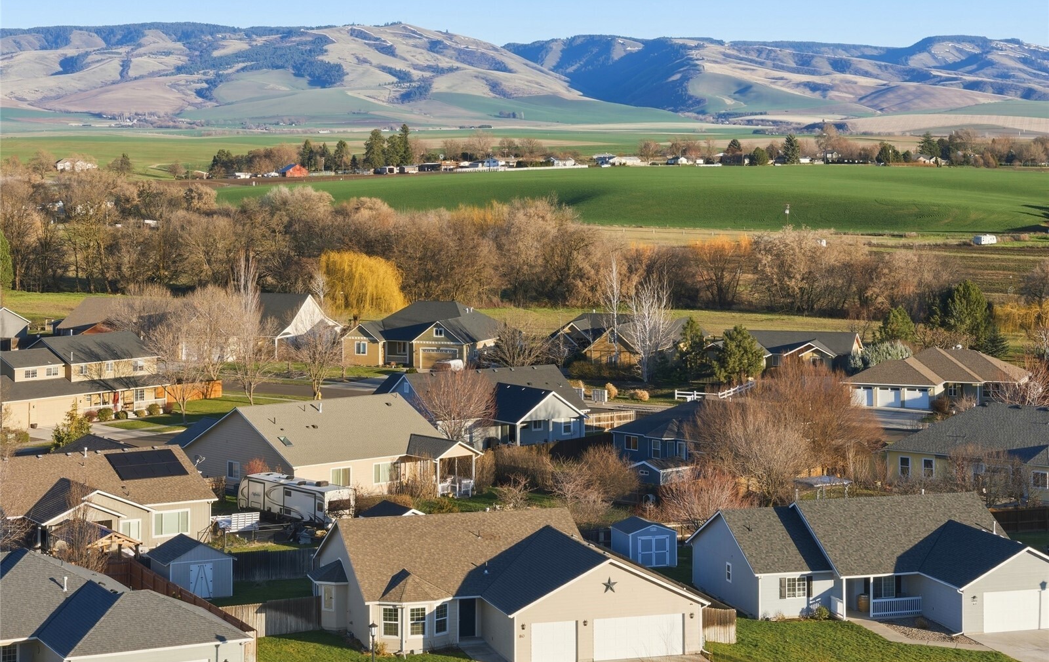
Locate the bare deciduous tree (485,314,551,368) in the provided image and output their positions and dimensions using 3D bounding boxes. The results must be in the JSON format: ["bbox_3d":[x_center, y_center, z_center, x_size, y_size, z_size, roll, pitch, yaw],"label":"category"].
[{"bbox_3d":[-0.809,1.392,247.945,7.825,6.539,7.434,0,5,0],"label":"bare deciduous tree"}]

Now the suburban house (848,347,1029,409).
[{"bbox_3d":[43.893,4.743,225.748,17.800,5.600,15.800,2,5,20],"label":"suburban house"}]

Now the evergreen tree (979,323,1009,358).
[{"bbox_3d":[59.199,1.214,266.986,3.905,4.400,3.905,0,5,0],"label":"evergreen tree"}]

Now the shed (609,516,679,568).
[{"bbox_3d":[7.379,13.003,130.781,3.150,2.600,3.400,-1,5,-18],"label":"shed"}]

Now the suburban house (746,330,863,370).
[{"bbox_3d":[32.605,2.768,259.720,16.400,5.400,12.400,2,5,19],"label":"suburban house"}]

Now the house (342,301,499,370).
[{"bbox_3d":[-13.161,0.341,275.176,17.300,7.800,13.800,2,5,21],"label":"house"}]

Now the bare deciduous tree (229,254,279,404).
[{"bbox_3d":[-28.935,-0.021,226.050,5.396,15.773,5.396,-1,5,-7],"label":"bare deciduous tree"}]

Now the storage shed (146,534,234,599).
[{"bbox_3d":[-19.463,13.732,124.139,4.240,3.220,4.150,-2,5,-25],"label":"storage shed"}]

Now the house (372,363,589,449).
[{"bbox_3d":[-3.025,6.618,184.994,16.200,6.400,16.600,-3,6,-34],"label":"house"}]

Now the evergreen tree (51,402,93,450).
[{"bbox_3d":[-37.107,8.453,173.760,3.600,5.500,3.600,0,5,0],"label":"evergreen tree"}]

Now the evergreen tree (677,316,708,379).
[{"bbox_3d":[20.215,2.053,253.669,4.000,7.600,4.000,0,5,0],"label":"evergreen tree"}]

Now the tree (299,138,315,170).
[{"bbox_3d":[-104.318,-84.333,1016.523,7.881,15.068,7.881,0,5,0],"label":"tree"}]

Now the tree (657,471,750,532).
[{"bbox_3d":[11.943,11.489,141.914,6.134,4.209,5.643,0,5,0],"label":"tree"}]

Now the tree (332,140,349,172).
[{"bbox_3d":[-93.195,-88.776,1076.356,8.762,16.577,8.762,0,5,-5],"label":"tree"}]

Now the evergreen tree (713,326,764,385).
[{"bbox_3d":[24.752,2.853,244.691,6.100,7.100,6.000,0,5,0],"label":"evergreen tree"}]

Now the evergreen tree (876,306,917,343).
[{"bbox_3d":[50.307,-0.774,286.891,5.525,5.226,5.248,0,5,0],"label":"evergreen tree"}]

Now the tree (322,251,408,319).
[{"bbox_3d":[-27.633,-8.503,363.521,14.600,11.000,14.000,0,5,0],"label":"tree"}]

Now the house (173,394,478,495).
[{"bbox_3d":[-14.815,8.500,161.212,15.600,6.500,19.000,-4,6,-41],"label":"house"}]

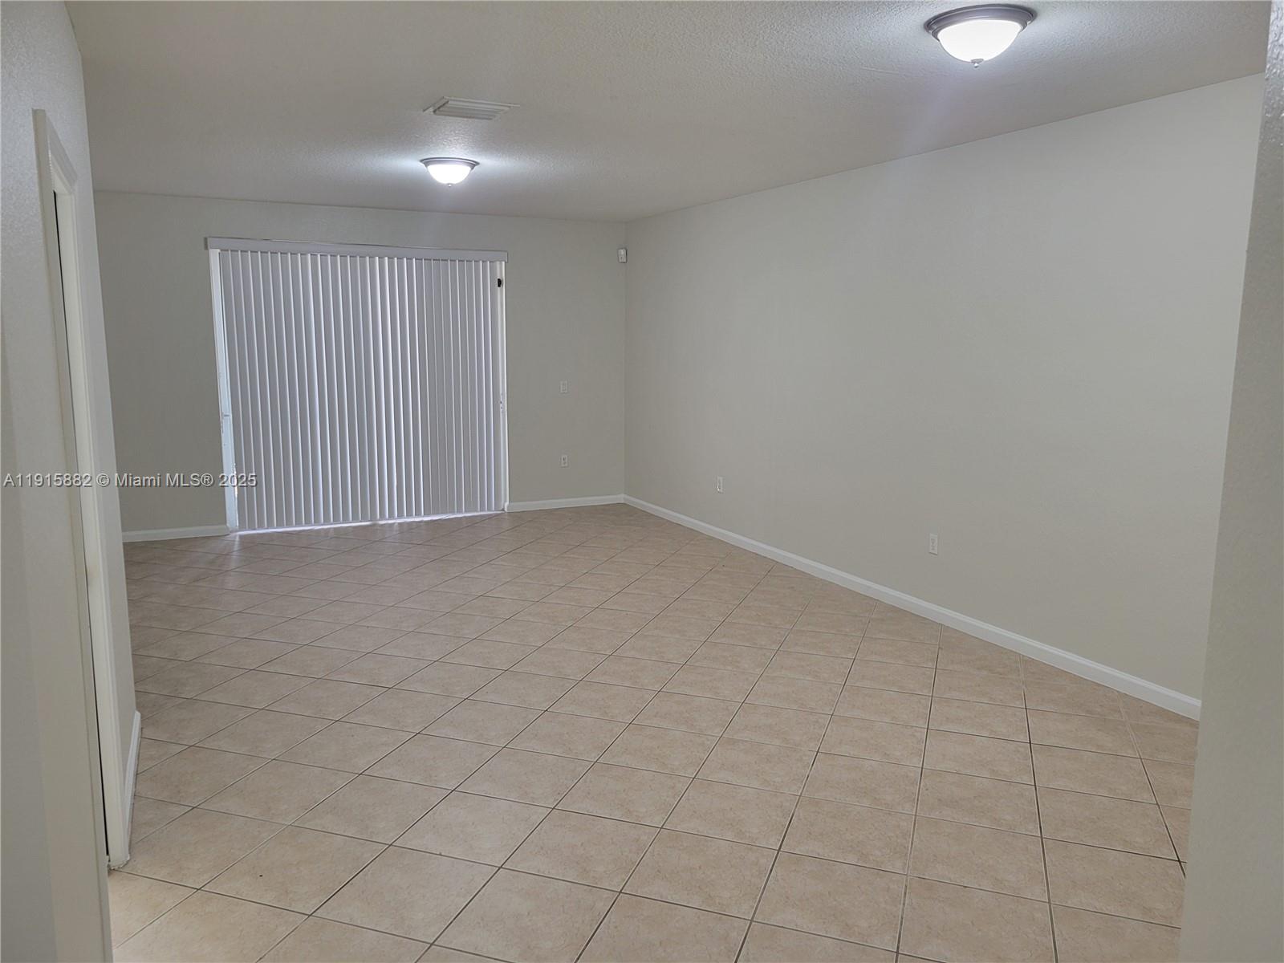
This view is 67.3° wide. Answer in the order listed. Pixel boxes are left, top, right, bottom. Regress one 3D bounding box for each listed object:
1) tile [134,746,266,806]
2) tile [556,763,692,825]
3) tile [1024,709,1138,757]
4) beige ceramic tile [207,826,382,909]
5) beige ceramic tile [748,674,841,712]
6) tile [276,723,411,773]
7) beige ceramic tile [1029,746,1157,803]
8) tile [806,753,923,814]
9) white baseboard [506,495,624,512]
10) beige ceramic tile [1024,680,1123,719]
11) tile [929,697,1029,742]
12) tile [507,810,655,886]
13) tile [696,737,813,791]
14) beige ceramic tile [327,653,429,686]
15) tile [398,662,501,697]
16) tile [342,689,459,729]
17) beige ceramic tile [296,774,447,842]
[{"bbox_3d":[-1.746,1.140,3.755,0.404,0.010,0.404,3,9,19],"label":"tile"},{"bbox_3d":[-0.054,1.172,3.606,0.404,0.010,0.404,3,9,19],"label":"tile"},{"bbox_3d":[1.899,1.093,4.242,0.405,0.010,0.405,3,9,19],"label":"tile"},{"bbox_3d":[-1.105,1.244,3.106,0.404,0.010,0.404,3,9,19],"label":"beige ceramic tile"},{"bbox_3d":[0.738,1.022,4.642,0.405,0.010,0.405,3,9,19],"label":"beige ceramic tile"},{"bbox_3d":[-1.206,1.091,3.980,0.395,0.010,0.395,3,9,19],"label":"tile"},{"bbox_3d":[1.774,1.154,3.830,0.404,0.010,0.404,3,9,19],"label":"beige ceramic tile"},{"bbox_3d":[0.847,1.149,3.700,0.395,0.010,0.395,3,9,19],"label":"tile"},{"bbox_3d":[-0.740,0.214,9.459,1.238,0.088,0.015,-4,10,-25],"label":"white baseboard"},{"bbox_3d":[2.046,1.038,4.596,0.404,0.010,0.404,3,9,19],"label":"beige ceramic tile"},{"bbox_3d":[1.512,1.069,4.375,0.405,0.010,0.405,3,9,19],"label":"tile"},{"bbox_3d":[-0.190,1.226,3.243,0.405,0.010,0.405,3,9,19],"label":"tile"},{"bbox_3d":[0.463,1.126,3.835,0.395,0.010,0.395,3,9,19],"label":"tile"},{"bbox_3d":[-1.335,0.963,4.922,0.405,0.010,0.405,3,9,19],"label":"beige ceramic tile"},{"bbox_3d":[-0.946,0.985,4.792,0.405,0.010,0.405,3,9,19],"label":"tile"},{"bbox_3d":[-1.088,1.042,4.411,0.405,0.010,0.405,3,9,19],"label":"tile"},{"bbox_3d":[-0.951,1.161,3.423,0.400,0.010,0.400,3,9,19],"label":"beige ceramic tile"}]

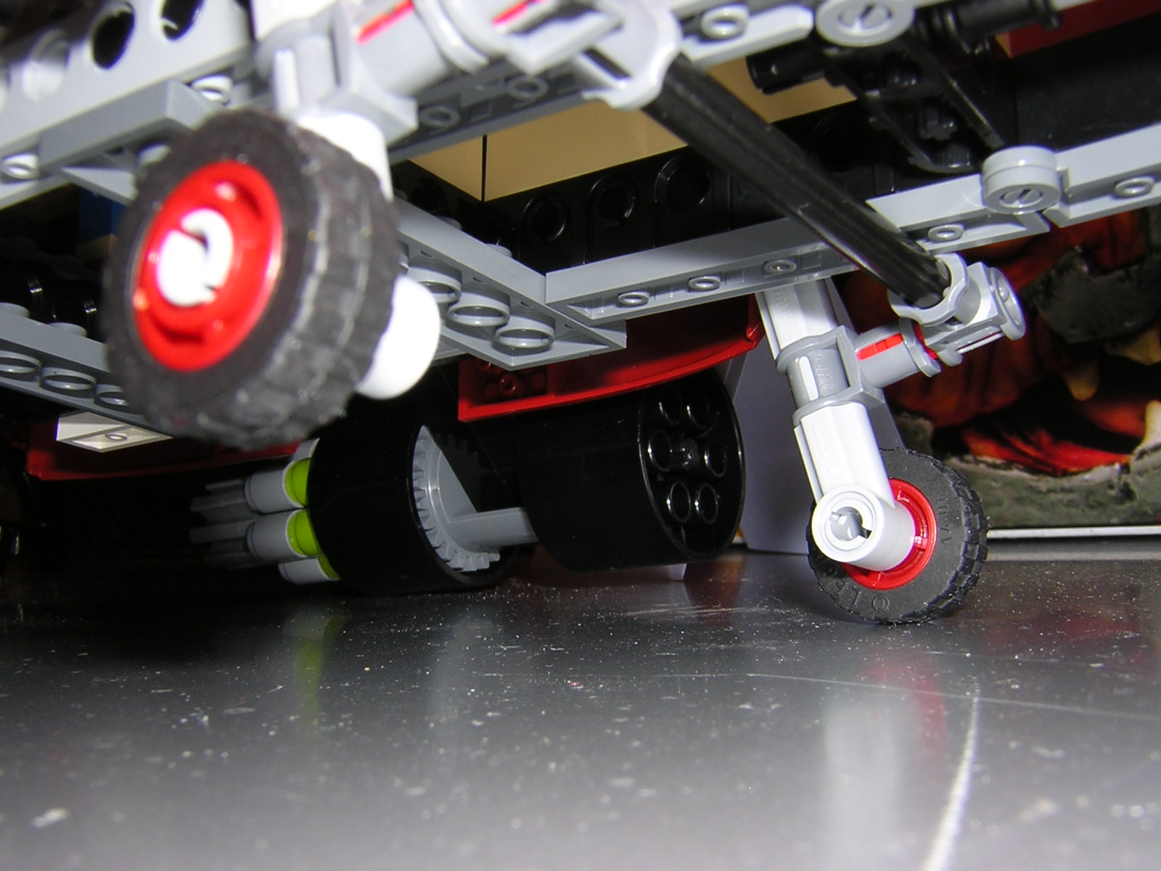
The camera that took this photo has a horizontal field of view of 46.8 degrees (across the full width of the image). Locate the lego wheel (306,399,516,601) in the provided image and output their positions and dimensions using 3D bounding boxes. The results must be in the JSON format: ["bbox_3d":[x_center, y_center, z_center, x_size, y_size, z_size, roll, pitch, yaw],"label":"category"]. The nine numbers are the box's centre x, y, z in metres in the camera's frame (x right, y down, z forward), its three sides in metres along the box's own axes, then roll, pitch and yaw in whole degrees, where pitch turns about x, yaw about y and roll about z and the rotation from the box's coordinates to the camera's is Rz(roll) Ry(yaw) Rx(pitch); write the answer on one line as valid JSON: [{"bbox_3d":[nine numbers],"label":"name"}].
[{"bbox_3d":[-0.025,0.010,0.214,0.020,0.030,0.030,-10,-7,32],"label":"lego wheel"}]

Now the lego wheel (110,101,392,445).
[{"bbox_3d":[-0.018,-0.008,0.072,0.018,0.018,0.006,-5,-14,34],"label":"lego wheel"}]

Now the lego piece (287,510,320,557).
[{"bbox_3d":[-0.041,0.015,0.215,0.010,0.008,0.008,-10,-7,32],"label":"lego piece"}]

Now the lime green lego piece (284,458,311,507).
[{"bbox_3d":[-0.042,0.007,0.216,0.010,0.008,0.008,-10,-7,32],"label":"lime green lego piece"}]

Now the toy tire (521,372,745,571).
[{"bbox_3d":[0.008,0.004,0.195,0.020,0.030,0.030,-10,-6,33],"label":"toy tire"}]

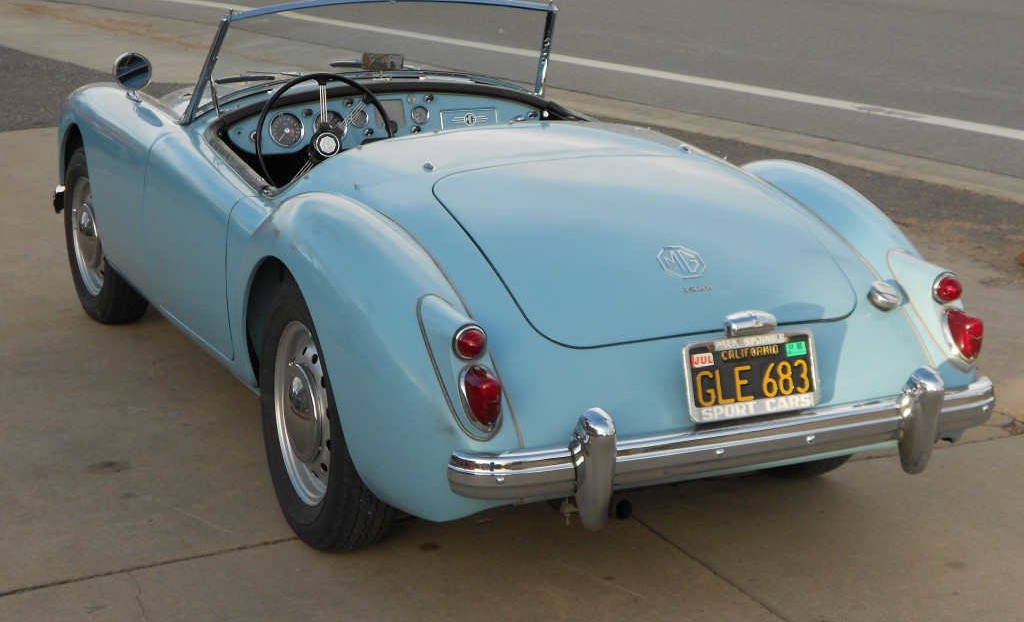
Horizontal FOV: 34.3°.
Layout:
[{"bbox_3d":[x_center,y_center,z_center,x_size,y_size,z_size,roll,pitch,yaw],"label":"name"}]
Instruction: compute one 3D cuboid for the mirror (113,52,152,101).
[{"bbox_3d":[-1.198,-0.734,5.232,0.122,0.155,0.070,-7,15,-28],"label":"mirror"}]

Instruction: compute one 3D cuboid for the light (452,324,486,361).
[{"bbox_3d":[-0.078,0.058,3.119,0.067,0.067,0.042,-6,10,-25],"label":"light"}]

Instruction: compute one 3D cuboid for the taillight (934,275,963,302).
[{"bbox_3d":[0.953,-0.047,3.612,0.062,0.062,0.048,-6,1,-25],"label":"taillight"}]

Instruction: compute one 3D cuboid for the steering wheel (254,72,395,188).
[{"bbox_3d":[-0.517,-0.459,4.598,0.403,0.403,0.080,-6,-6,-25],"label":"steering wheel"}]

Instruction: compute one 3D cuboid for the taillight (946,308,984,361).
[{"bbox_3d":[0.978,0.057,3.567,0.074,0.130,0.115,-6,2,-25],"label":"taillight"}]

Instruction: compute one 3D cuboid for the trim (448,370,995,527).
[{"bbox_3d":[0.489,0.256,3.302,1.310,0.245,0.185,-6,14,-25],"label":"trim"}]

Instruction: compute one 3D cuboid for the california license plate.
[{"bbox_3d":[0.484,0.129,3.316,0.313,0.161,0.015,-6,1,-25],"label":"california license plate"}]

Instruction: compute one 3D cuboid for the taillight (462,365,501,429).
[{"bbox_3d":[-0.044,0.166,3.099,0.073,0.120,0.070,-6,-3,-25],"label":"taillight"}]

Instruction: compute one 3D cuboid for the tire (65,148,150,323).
[{"bbox_3d":[-1.442,-0.275,5.851,0.155,0.635,0.640,-6,15,-28],"label":"tire"}]

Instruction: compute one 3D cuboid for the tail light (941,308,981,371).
[{"bbox_3d":[0.982,0.057,3.574,0.073,0.120,0.070,-6,-3,-25],"label":"tail light"}]

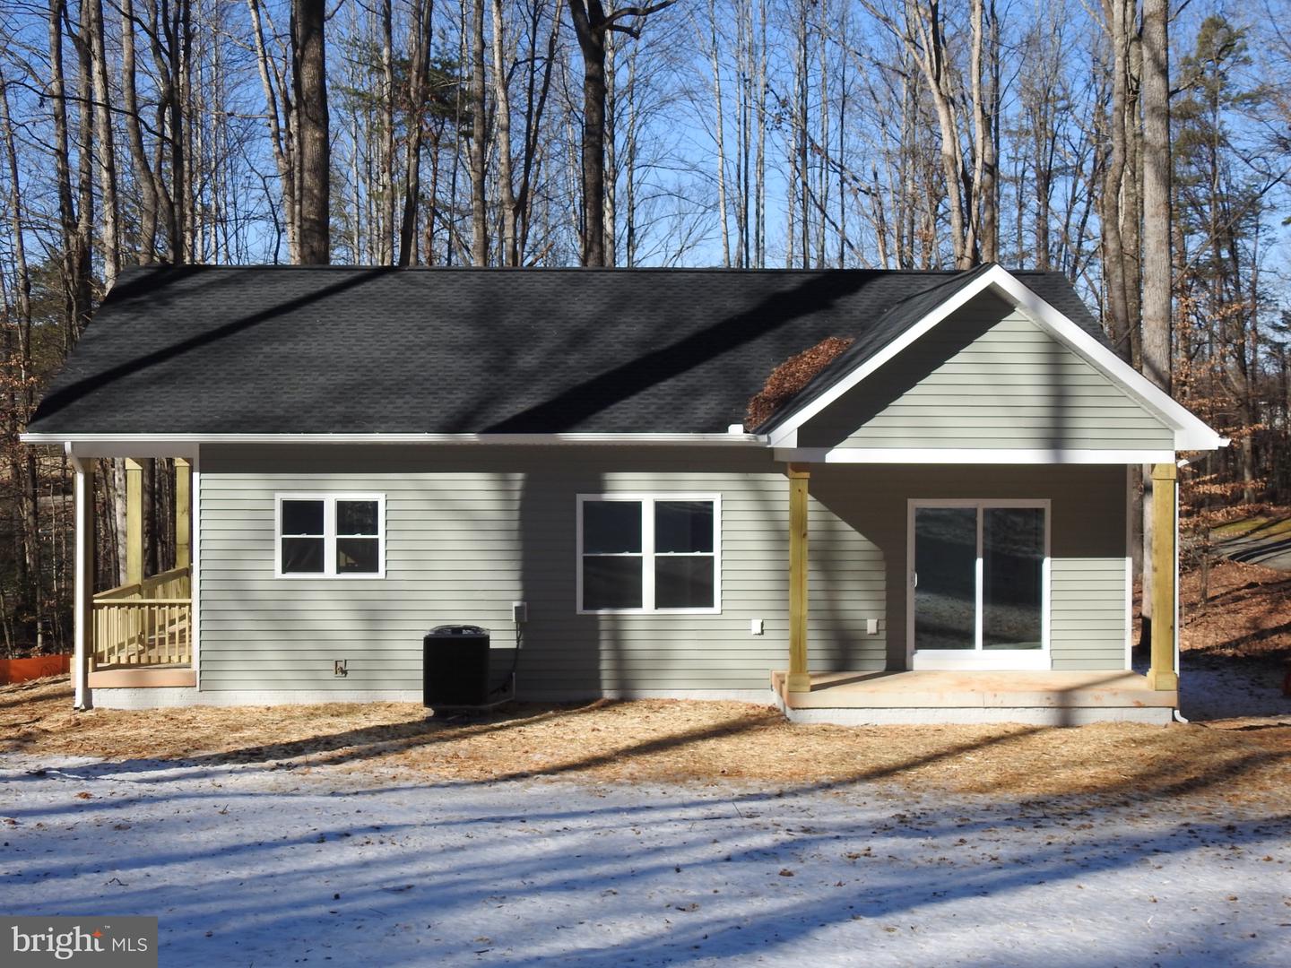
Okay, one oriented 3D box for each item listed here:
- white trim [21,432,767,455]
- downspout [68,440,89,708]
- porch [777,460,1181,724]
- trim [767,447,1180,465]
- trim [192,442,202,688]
[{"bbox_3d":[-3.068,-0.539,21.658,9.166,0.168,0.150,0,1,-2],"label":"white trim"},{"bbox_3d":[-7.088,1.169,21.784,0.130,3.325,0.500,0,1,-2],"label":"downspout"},{"bbox_3d":[3.968,1.274,21.575,4.651,3.094,1.800,0,1,-2],"label":"porch"},{"bbox_3d":[3.965,-0.327,20.737,4.612,0.182,0.150,0,1,-2],"label":"trim"},{"bbox_3d":[-5.657,1.069,22.134,0.093,3.079,0.095,0,1,-2],"label":"trim"}]

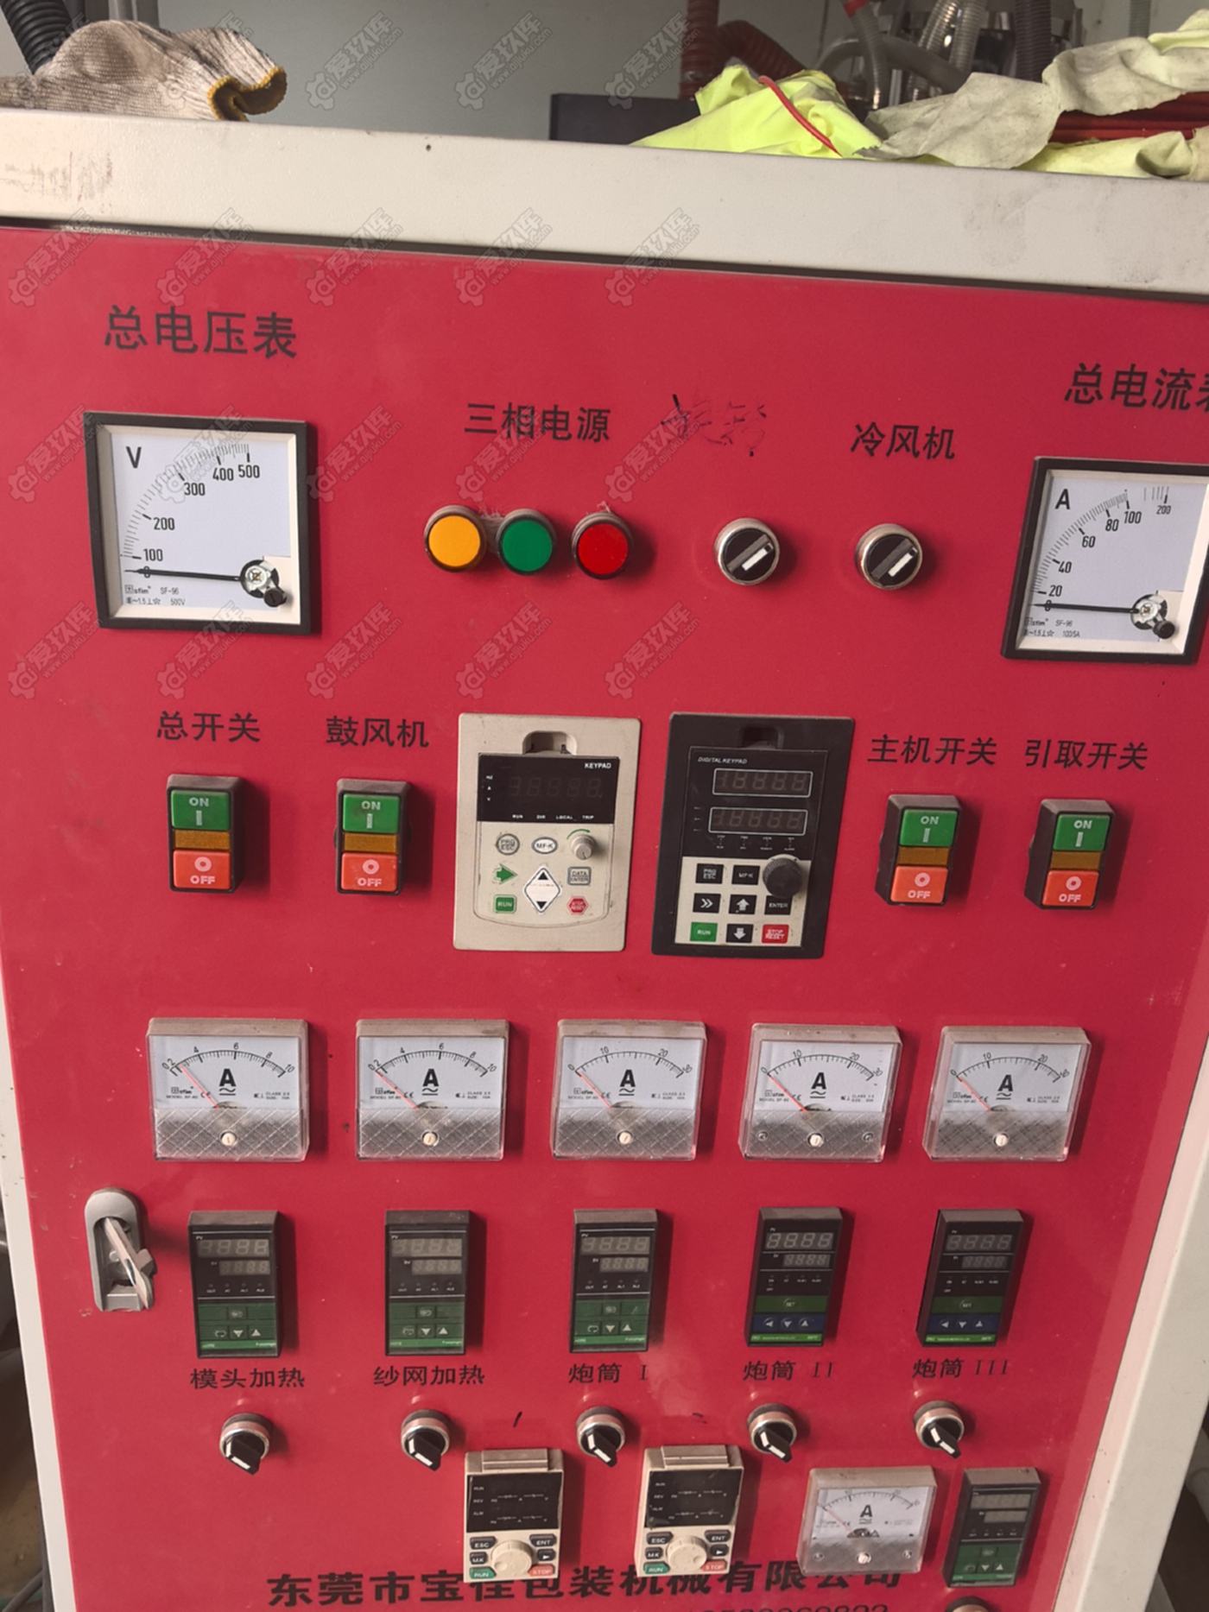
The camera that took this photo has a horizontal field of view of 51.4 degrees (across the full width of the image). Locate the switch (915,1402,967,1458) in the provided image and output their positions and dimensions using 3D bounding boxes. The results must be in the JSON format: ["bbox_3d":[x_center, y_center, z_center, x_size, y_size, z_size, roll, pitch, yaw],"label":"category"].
[{"bbox_3d":[0.218,0.403,0.808,0.030,0.030,0.024,2,21,-5],"label":"switch"}]

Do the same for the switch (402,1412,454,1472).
[{"bbox_3d":[-0.111,0.396,0.780,0.030,0.030,0.024,2,21,-5],"label":"switch"}]

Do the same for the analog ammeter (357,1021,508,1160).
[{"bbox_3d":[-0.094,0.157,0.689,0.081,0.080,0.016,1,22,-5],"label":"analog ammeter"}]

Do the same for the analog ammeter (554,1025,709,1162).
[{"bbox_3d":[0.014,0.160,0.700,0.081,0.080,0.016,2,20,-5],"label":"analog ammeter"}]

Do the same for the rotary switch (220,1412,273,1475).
[{"bbox_3d":[-0.220,0.393,0.770,0.030,0.030,0.024,2,21,-5],"label":"rotary switch"}]

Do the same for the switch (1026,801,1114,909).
[{"bbox_3d":[0.247,0.026,0.667,0.031,0.055,0.021,2,21,-5],"label":"switch"}]

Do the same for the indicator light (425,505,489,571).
[{"bbox_3d":[-0.069,-0.125,0.587,0.029,0.029,0.017,2,20,-5],"label":"indicator light"}]

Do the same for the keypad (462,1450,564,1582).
[{"bbox_3d":[-0.058,0.455,0.801,0.061,0.093,0.021,2,20,-5],"label":"keypad"}]

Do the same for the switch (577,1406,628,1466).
[{"bbox_3d":[-0.002,0.394,0.781,0.029,0.029,0.024,2,20,-5],"label":"switch"}]

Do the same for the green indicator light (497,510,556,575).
[{"bbox_3d":[-0.037,-0.124,0.590,0.029,0.029,0.017,2,20,-5],"label":"green indicator light"}]

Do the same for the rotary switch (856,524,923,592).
[{"bbox_3d":[0.138,-0.118,0.603,0.030,0.030,0.023,2,20,-5],"label":"rotary switch"}]

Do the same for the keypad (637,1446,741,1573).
[{"bbox_3d":[0.055,0.464,0.821,0.061,0.097,0.019,1,22,-5],"label":"keypad"}]

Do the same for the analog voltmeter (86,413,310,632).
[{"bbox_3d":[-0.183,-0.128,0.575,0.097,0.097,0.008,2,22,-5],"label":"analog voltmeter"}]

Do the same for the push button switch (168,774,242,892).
[{"bbox_3d":[-0.199,0.014,0.628,0.031,0.055,0.021,2,21,-5],"label":"push button switch"}]

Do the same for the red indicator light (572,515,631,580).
[{"bbox_3d":[0.000,-0.122,0.595,0.029,0.029,0.014,2,21,-5],"label":"red indicator light"}]

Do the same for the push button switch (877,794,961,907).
[{"bbox_3d":[0.166,0.024,0.661,0.034,0.055,0.018,2,20,-5],"label":"push button switch"}]

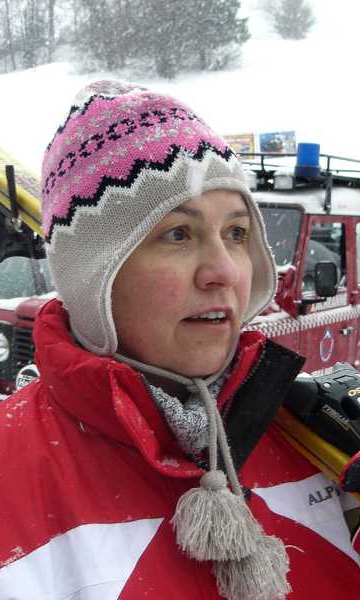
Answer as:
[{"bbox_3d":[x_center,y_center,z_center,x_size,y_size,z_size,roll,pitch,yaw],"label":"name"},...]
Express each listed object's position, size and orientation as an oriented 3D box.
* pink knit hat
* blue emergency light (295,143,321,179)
[{"bbox_3d":[-0.019,-0.072,0.790,0.200,0.260,0.230,-4,3,-37],"label":"pink knit hat"},{"bbox_3d":[0.802,-0.878,5.528,0.155,0.215,0.155,1,6,0],"label":"blue emergency light"}]

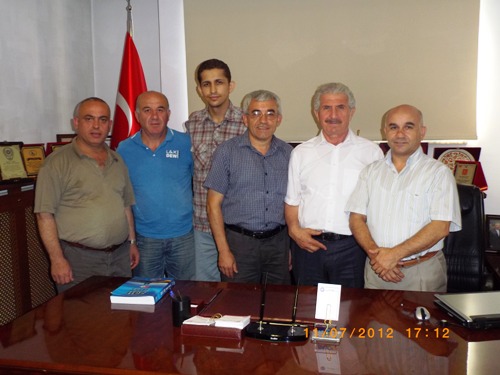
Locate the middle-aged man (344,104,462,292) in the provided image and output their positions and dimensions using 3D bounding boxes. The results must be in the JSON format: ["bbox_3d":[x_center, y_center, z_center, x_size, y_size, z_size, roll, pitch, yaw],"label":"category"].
[{"bbox_3d":[0.730,0.414,2.305,0.540,1.610,0.350,2,6,25],"label":"middle-aged man"}]

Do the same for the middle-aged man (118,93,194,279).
[{"bbox_3d":[-0.499,0.348,2.568,0.500,1.715,0.330,-2,6,-8],"label":"middle-aged man"}]

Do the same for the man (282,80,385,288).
[{"bbox_3d":[0.433,0.354,2.369,0.520,1.722,0.330,1,6,14],"label":"man"}]

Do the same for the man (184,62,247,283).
[{"bbox_3d":[-0.170,0.265,2.560,0.470,1.874,0.290,-1,6,-5],"label":"man"}]

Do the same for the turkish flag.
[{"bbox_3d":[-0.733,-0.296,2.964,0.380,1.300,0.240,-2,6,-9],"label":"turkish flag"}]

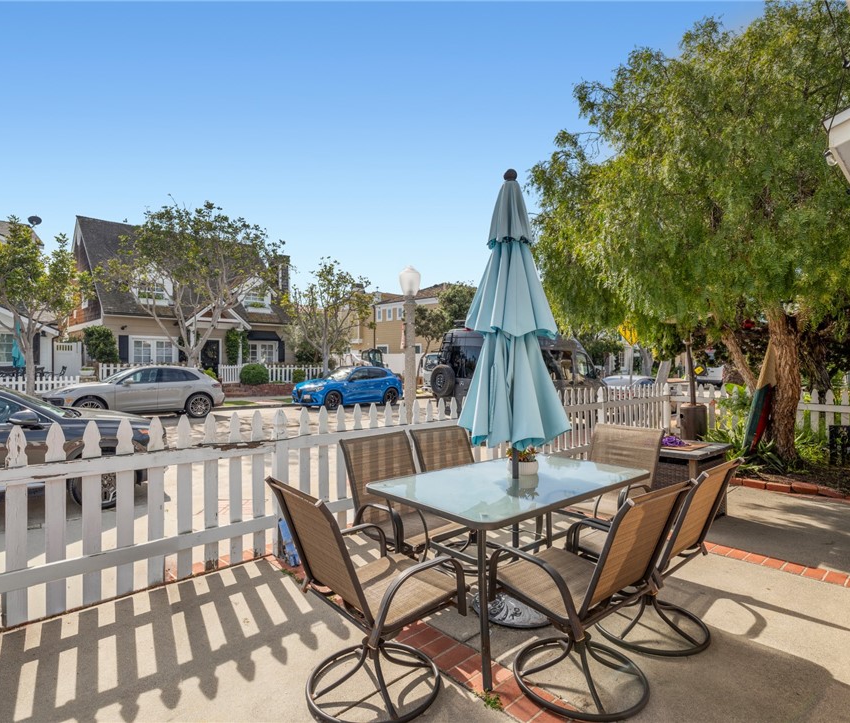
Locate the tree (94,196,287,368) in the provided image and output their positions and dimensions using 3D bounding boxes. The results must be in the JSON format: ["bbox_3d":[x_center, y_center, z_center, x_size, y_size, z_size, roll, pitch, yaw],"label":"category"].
[{"bbox_3d":[-8.963,-2.114,18.352,7.300,7.750,7.000,2,-2,-45],"label":"tree"}]

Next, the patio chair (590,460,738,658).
[{"bbox_3d":[1.214,0.950,2.523,0.600,0.920,0.690,0,0,-41],"label":"patio chair"}]

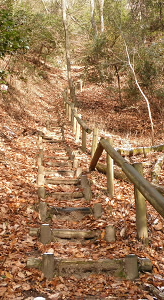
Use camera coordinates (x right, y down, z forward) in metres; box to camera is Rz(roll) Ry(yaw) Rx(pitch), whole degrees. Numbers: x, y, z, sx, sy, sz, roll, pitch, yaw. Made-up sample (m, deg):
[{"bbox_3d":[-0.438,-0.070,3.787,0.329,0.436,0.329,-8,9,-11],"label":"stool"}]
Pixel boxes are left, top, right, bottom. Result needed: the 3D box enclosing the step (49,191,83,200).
[{"bbox_3d":[-0.243,0.719,4.900,0.630,0.120,0.130,0,-10,0],"label":"step"}]

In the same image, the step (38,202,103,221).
[{"bbox_3d":[-0.148,0.828,4.200,0.840,0.200,0.150,0,-10,0],"label":"step"}]

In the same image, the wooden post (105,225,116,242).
[{"bbox_3d":[0.351,1.028,3.820,0.115,0.200,0.115,-1,-6,0],"label":"wooden post"}]

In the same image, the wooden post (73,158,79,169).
[{"bbox_3d":[-0.132,0.307,7.000,0.105,0.210,0.105,-1,-6,0],"label":"wooden post"}]

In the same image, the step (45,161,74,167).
[{"bbox_3d":[-0.493,0.294,6.550,0.620,0.110,0.120,0,-10,0],"label":"step"}]

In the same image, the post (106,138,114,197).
[{"bbox_3d":[0.448,0.283,4.900,0.105,0.930,0.105,0,-10,0],"label":"post"}]

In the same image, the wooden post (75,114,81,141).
[{"bbox_3d":[-0.132,-0.677,9.600,0.110,0.820,0.110,0,-10,0],"label":"wooden post"}]

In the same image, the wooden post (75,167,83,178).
[{"bbox_3d":[-0.059,0.480,6.600,0.110,0.240,0.110,11,-6,0],"label":"wooden post"}]

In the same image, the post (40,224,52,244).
[{"bbox_3d":[-0.433,1.016,3.750,0.120,0.225,0.120,-1,-6,0],"label":"post"}]

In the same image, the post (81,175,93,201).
[{"bbox_3d":[0.074,0.661,5.500,0.130,0.440,0.130,-8,-6,0],"label":"post"}]

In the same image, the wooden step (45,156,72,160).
[{"bbox_3d":[-0.554,0.196,7.200,0.650,0.100,0.120,0,-10,0],"label":"wooden step"}]

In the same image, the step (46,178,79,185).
[{"bbox_3d":[-0.332,0.554,5.450,0.650,0.110,0.120,0,-10,0],"label":"step"}]

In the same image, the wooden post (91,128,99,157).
[{"bbox_3d":[0.307,-0.193,7.800,0.120,0.790,0.120,7,-6,0],"label":"wooden post"}]

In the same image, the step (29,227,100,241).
[{"bbox_3d":[-0.211,1.036,3.870,0.900,0.125,0.125,-1,-6,0],"label":"step"}]

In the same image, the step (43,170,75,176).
[{"bbox_3d":[-0.433,0.452,6.000,0.620,0.110,0.120,0,-10,0],"label":"step"}]

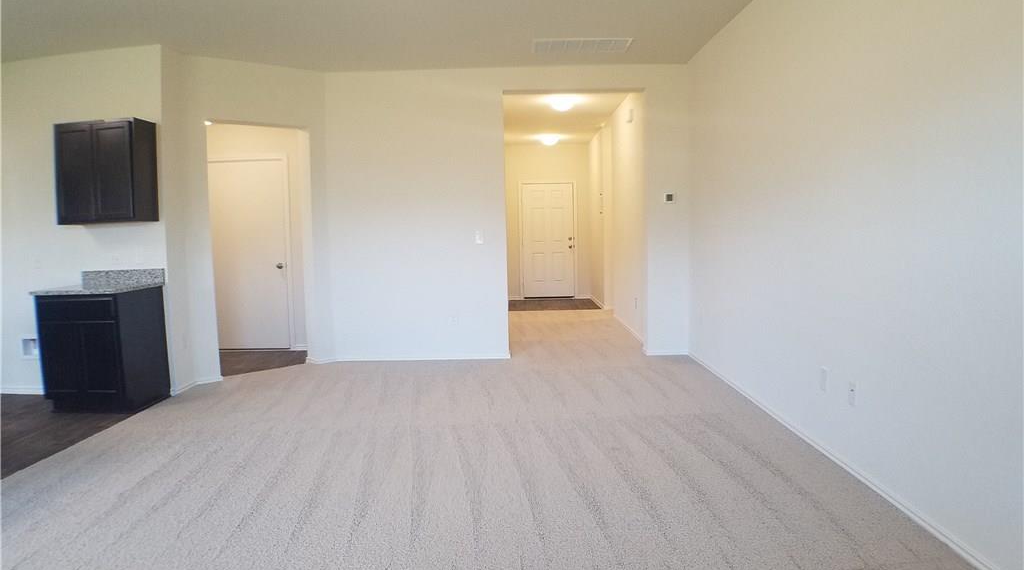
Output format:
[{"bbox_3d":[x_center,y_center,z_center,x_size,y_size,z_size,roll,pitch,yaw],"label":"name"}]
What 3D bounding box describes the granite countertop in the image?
[{"bbox_3d":[-3.070,-0.028,5.757,0.655,0.136,0.640,-1,4,3],"label":"granite countertop"}]

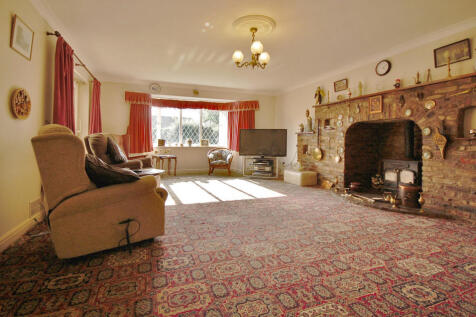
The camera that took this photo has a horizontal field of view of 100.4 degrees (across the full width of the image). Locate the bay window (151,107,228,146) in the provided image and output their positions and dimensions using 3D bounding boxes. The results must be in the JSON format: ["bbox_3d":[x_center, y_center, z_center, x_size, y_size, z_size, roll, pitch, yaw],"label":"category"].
[{"bbox_3d":[-1.385,-0.882,5.550,2.100,1.180,0.400,-4,6,-22],"label":"bay window"}]

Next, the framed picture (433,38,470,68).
[{"bbox_3d":[2.644,-1.294,2.450,0.025,0.240,0.320,-4,6,-25],"label":"framed picture"}]

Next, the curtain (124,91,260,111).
[{"bbox_3d":[-0.993,-1.423,5.161,3.300,0.300,0.600,-4,6,-22],"label":"curtain"}]

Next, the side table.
[{"bbox_3d":[-1.896,0.187,5.150,0.580,0.500,0.420,-4,6,-22],"label":"side table"}]

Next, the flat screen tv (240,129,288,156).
[{"bbox_3d":[0.611,-0.371,4.750,1.140,0.670,0.090,0,5,12],"label":"flat screen tv"}]

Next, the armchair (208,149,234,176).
[{"bbox_3d":[-0.459,0.105,5.200,0.660,0.720,0.620,-2,5,0],"label":"armchair"}]

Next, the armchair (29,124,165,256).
[{"bbox_3d":[-1.273,0.206,2.043,0.920,1.050,0.830,-4,6,-25],"label":"armchair"}]

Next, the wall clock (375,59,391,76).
[{"bbox_3d":[2.300,-1.441,3.150,0.040,0.250,0.250,-4,6,-25],"label":"wall clock"}]

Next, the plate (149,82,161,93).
[{"bbox_3d":[-1.909,-1.622,4.550,0.250,0.250,0.030,-4,6,-22],"label":"plate"}]

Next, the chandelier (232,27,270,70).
[{"bbox_3d":[0.170,-1.399,2.500,0.480,0.520,0.480,-2,5,0],"label":"chandelier"}]

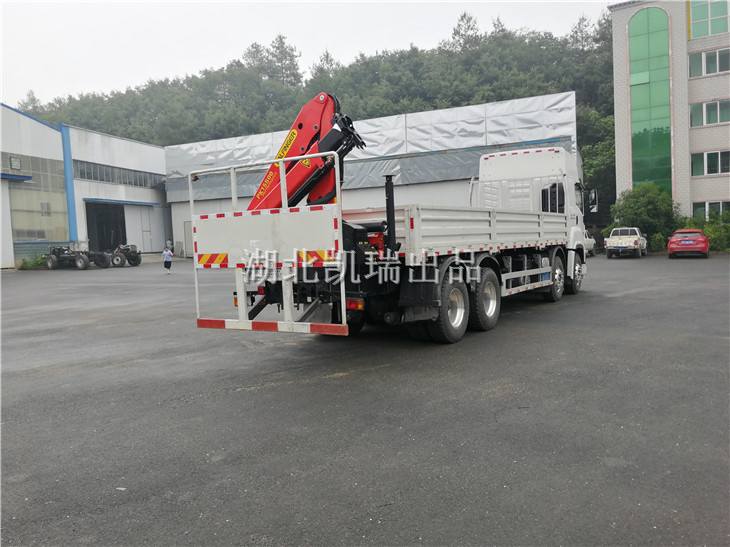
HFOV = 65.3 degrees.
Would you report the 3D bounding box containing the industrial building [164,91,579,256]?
[{"bbox_3d":[1.050,-7.550,55.000,36.600,10.800,16.000,-1,3,23],"label":"industrial building"}]

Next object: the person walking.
[{"bbox_3d":[-12.214,-0.785,35.200,0.580,1.670,0.500,-3,3,-7],"label":"person walking"}]

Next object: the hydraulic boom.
[{"bbox_3d":[-0.892,-1.546,7.551,2.050,1.550,0.600,-1,3,34],"label":"hydraulic boom"}]

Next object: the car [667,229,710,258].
[{"bbox_3d":[17.483,-1.597,30.600,1.820,1.480,4.350,-1,3,32],"label":"car"}]

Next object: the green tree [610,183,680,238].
[{"bbox_3d":[18.973,-3.889,38.500,4.200,4.500,4.000,-1,3,34],"label":"green tree"}]

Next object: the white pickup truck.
[{"bbox_3d":[15.513,-1.795,33.600,1.770,1.750,5.050,-1,3,32],"label":"white pickup truck"}]

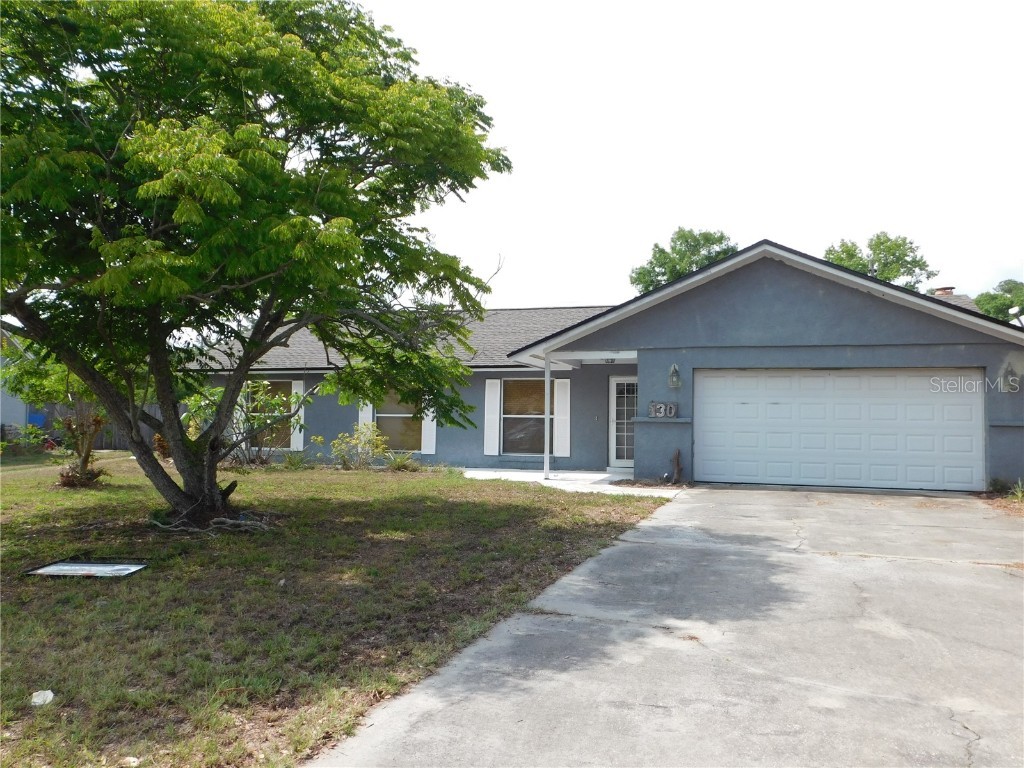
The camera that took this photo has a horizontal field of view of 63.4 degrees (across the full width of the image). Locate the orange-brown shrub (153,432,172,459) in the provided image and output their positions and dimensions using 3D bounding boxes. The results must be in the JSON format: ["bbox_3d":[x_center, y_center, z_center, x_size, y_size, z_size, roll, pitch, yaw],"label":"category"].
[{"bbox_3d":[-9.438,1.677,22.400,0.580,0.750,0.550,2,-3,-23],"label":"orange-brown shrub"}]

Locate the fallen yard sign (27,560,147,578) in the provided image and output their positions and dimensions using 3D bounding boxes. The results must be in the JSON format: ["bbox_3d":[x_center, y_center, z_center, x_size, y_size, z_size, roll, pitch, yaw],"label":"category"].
[{"bbox_3d":[-3.970,1.730,7.800,0.950,0.050,0.600,1,-2,3],"label":"fallen yard sign"}]

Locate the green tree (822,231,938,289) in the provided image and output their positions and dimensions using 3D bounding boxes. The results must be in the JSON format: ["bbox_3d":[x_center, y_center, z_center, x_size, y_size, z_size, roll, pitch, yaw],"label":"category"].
[{"bbox_3d":[15.800,-2.000,36.000,6.000,9.200,6.000,0,-2,18],"label":"green tree"}]

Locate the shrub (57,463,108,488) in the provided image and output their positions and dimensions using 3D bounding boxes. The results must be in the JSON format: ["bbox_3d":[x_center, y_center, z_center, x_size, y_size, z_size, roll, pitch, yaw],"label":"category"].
[{"bbox_3d":[-7.880,1.690,15.200,0.950,0.500,0.900,1,-2,-18],"label":"shrub"}]

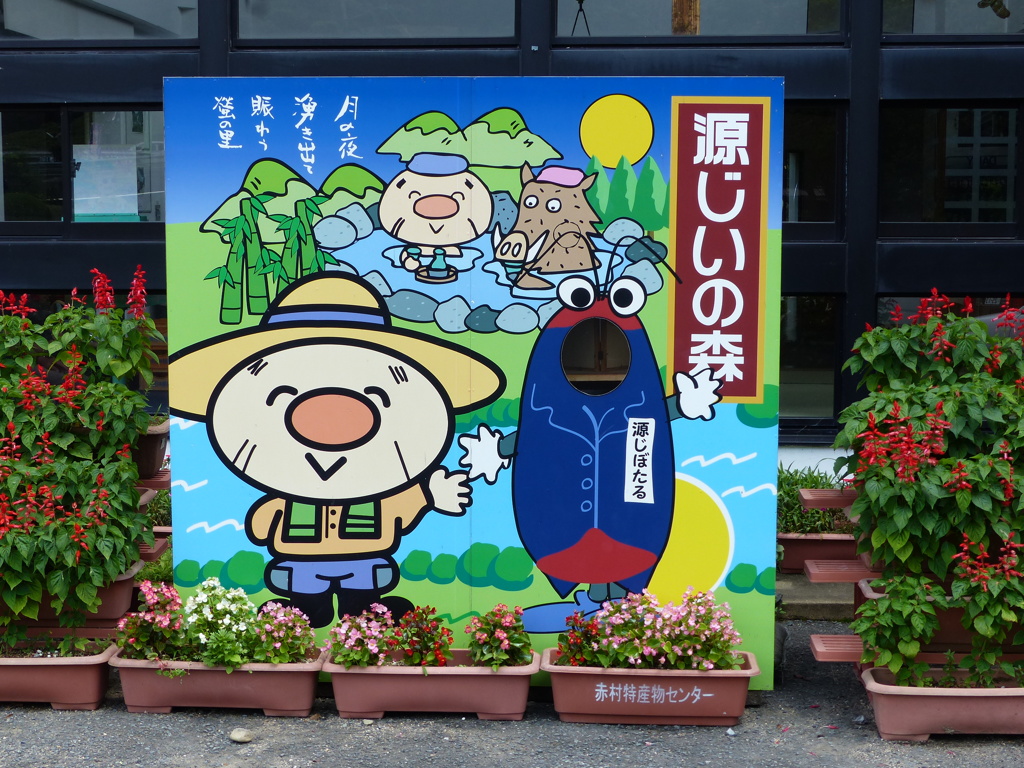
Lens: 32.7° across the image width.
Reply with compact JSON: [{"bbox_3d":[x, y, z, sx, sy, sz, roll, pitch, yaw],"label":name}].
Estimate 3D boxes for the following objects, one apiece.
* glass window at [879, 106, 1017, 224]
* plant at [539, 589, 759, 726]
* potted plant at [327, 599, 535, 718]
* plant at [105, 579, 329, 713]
[{"bbox_3d":[1.811,-0.908,7.250,0.565,0.490,0.050,0,6,4],"label":"glass window"},{"bbox_3d":[0.410,0.794,5.162,0.635,0.379,0.235,0,6,4],"label":"plant"},{"bbox_3d":[-0.234,0.815,5.192,0.635,0.330,0.235,0,6,3],"label":"potted plant"},{"bbox_3d":[-0.887,0.779,5.243,0.615,0.391,0.235,1,6,5],"label":"plant"}]

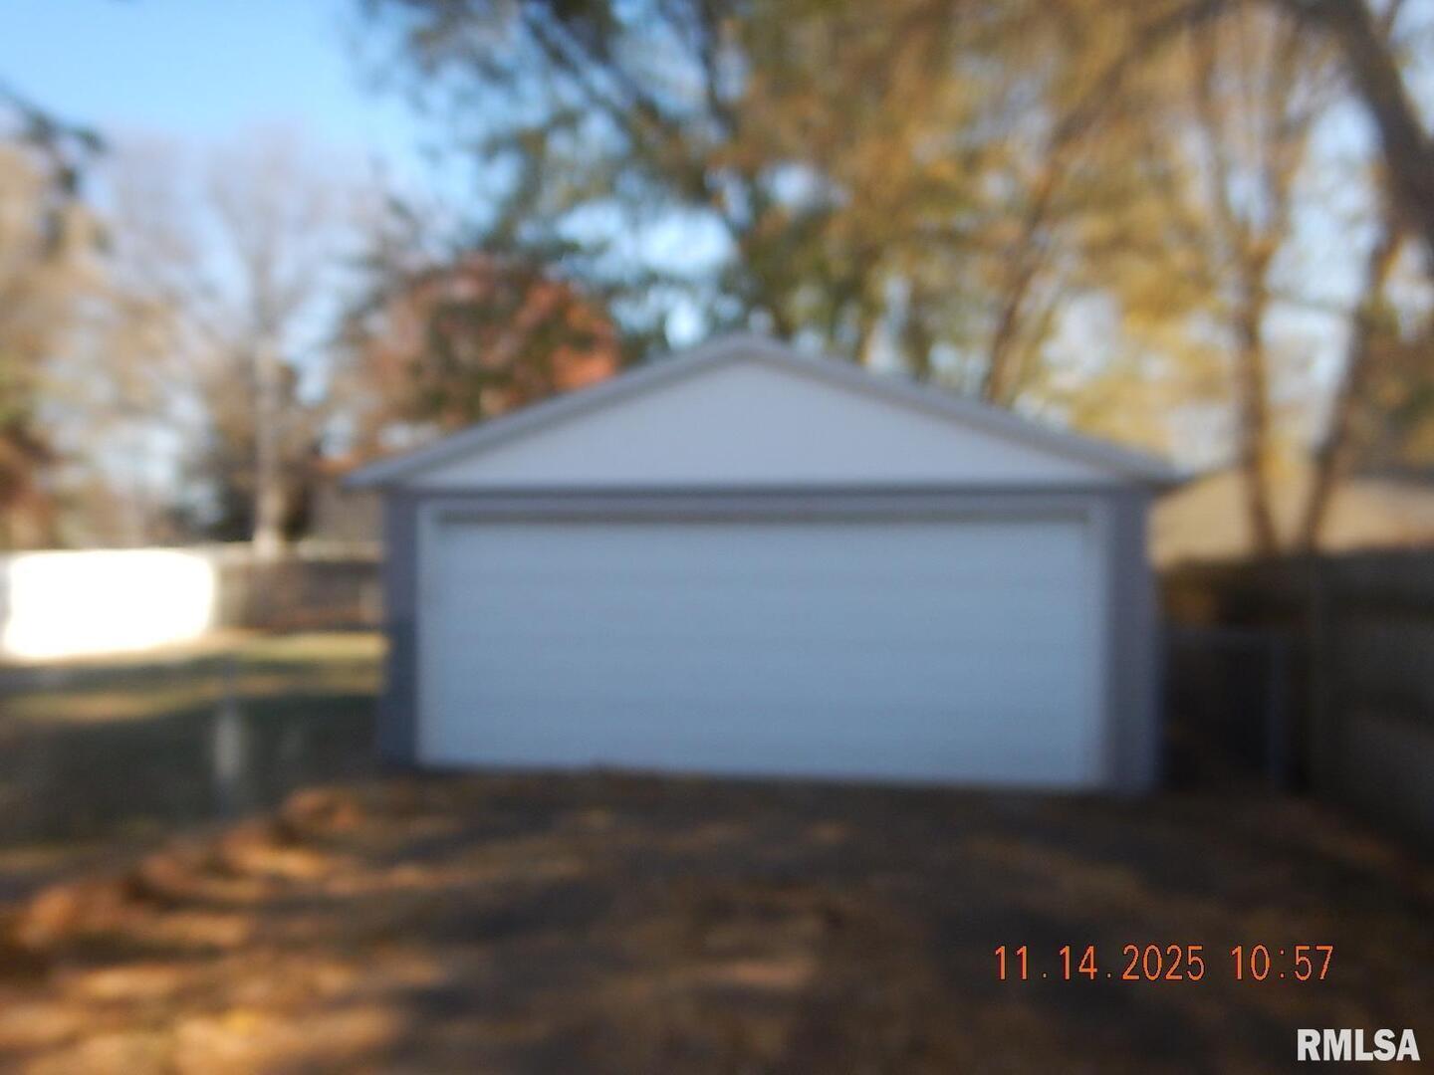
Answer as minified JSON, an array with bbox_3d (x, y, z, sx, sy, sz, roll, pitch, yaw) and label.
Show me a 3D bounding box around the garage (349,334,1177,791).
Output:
[{"bbox_3d":[0.722,0.288,12.650,6.428,3.447,6.800,0,-2,9],"label":"garage"}]

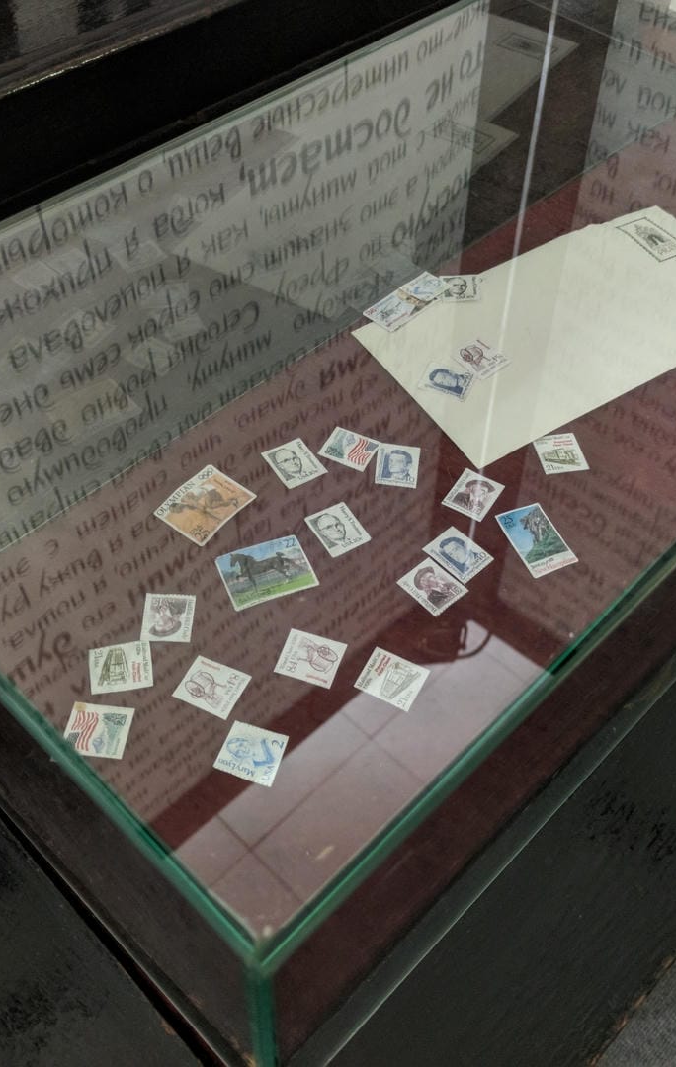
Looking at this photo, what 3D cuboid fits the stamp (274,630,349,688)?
[{"bbox_3d":[-0.011,0.054,0.441,0.025,0.001,0.022,16,54,9],"label":"stamp"}]

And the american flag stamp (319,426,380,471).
[{"bbox_3d":[0.006,-0.042,0.513,0.025,0.001,0.022,23,56,14],"label":"american flag stamp"}]

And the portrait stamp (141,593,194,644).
[{"bbox_3d":[-0.074,0.037,0.450,0.022,0.001,0.025,2,53,-1],"label":"portrait stamp"}]

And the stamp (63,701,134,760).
[{"bbox_3d":[-0.098,0.080,0.417,0.025,0.001,0.022,6,53,2],"label":"stamp"}]

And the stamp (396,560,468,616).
[{"bbox_3d":[0.044,0.025,0.476,0.022,0.001,0.025,-36,62,-25],"label":"stamp"}]

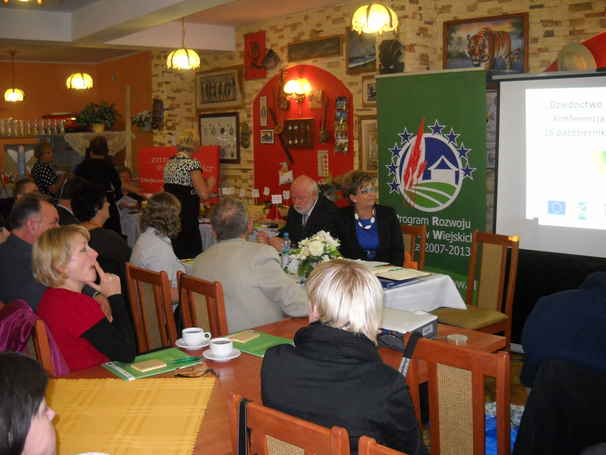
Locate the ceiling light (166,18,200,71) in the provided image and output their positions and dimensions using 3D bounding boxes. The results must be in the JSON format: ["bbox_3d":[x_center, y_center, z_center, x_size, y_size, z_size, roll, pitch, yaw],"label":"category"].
[{"bbox_3d":[-1.091,-1.665,6.073,0.315,0.480,0.315,-1,8,0],"label":"ceiling light"}]

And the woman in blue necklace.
[{"bbox_3d":[0.381,0.302,4.378,0.500,1.330,0.680,4,9,30],"label":"woman in blue necklace"}]

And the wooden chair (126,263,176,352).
[{"bbox_3d":[-0.648,0.668,3.699,0.420,0.973,0.510,6,10,41],"label":"wooden chair"}]

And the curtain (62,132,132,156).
[{"bbox_3d":[-2.803,-1.145,9.123,1.500,0.370,0.060,5,9,36],"label":"curtain"}]

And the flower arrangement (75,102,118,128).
[{"bbox_3d":[-2.497,-1.349,8.086,0.500,0.360,0.450,-1,8,0],"label":"flower arrangement"}]

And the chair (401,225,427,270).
[{"bbox_3d":[0.686,0.502,4.772,0.420,0.973,0.510,1,8,12],"label":"chair"}]

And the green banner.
[{"bbox_3d":[1.052,-0.197,5.568,0.960,2.136,0.100,4,9,33],"label":"green banner"}]

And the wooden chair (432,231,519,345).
[{"bbox_3d":[1.096,0.555,4.327,0.510,0.973,0.420,-6,9,-35],"label":"wooden chair"}]

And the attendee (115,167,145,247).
[{"bbox_3d":[-1.905,-0.043,7.221,0.460,1.260,0.600,-5,9,-30],"label":"attendee"}]

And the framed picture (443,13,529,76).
[{"bbox_3d":[1.645,-1.577,5.998,0.800,0.630,0.040,5,10,38],"label":"framed picture"}]

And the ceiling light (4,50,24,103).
[{"bbox_3d":[-4.196,-2.196,9.679,0.295,0.760,0.295,-1,8,0],"label":"ceiling light"}]

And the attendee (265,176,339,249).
[{"bbox_3d":[-0.018,0.269,4.746,0.520,1.300,0.720,5,10,36],"label":"attendee"}]

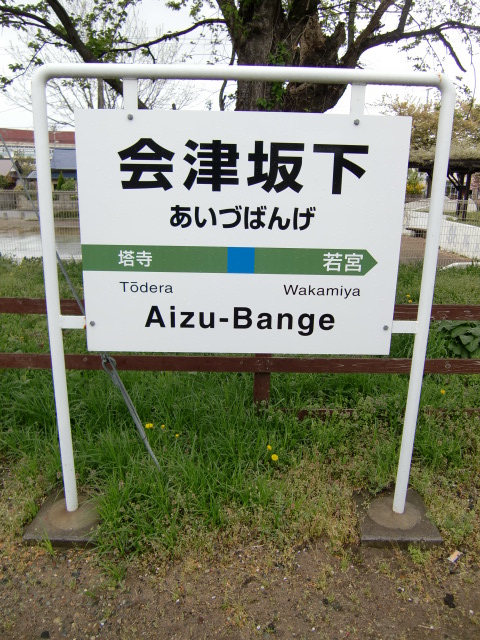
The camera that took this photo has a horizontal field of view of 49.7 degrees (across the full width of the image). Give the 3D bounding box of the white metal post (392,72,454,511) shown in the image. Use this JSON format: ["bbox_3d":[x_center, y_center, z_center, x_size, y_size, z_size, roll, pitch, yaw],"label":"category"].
[{"bbox_3d":[0.739,0.003,2.076,0.053,1.789,0.053,1,16,-2],"label":"white metal post"}]

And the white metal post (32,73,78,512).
[{"bbox_3d":[-0.730,-0.017,2.038,0.053,1.790,0.053,1,16,-2],"label":"white metal post"}]

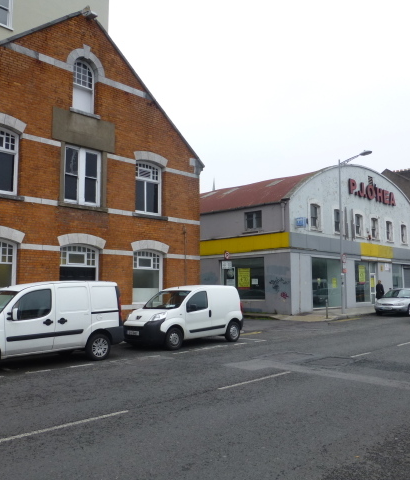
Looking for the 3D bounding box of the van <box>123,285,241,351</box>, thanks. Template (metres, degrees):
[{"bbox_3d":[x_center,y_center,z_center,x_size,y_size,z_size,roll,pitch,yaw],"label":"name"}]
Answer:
[{"bbox_3d":[-0.659,2.248,13.332,1.710,1.720,3.860,-6,-9,42],"label":"van"}]

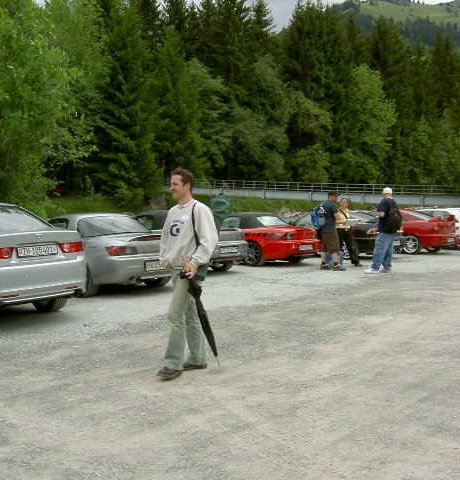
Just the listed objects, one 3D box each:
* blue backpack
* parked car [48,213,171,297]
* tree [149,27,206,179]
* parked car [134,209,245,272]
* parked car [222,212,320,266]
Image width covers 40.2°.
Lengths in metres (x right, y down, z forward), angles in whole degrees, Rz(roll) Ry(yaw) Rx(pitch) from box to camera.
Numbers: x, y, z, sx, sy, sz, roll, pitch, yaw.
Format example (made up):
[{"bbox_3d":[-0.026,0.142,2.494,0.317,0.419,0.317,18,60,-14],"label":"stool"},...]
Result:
[{"bbox_3d":[1.957,-0.531,13.900,0.250,0.520,0.330,-2,4,-30],"label":"blue backpack"},{"bbox_3d":[-2.621,0.175,11.471,4.130,1.285,1.750,3,5,42],"label":"parked car"},{"bbox_3d":[-6.013,-15.177,72.000,6.500,18.300,6.500,0,3,0],"label":"tree"},{"bbox_3d":[-1.499,0.020,14.174,1.750,1.285,4.130,-3,5,-45],"label":"parked car"},{"bbox_3d":[0.297,-0.081,15.991,4.130,1.285,1.750,3,5,42],"label":"parked car"}]

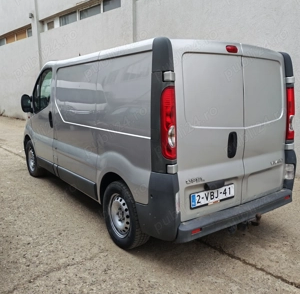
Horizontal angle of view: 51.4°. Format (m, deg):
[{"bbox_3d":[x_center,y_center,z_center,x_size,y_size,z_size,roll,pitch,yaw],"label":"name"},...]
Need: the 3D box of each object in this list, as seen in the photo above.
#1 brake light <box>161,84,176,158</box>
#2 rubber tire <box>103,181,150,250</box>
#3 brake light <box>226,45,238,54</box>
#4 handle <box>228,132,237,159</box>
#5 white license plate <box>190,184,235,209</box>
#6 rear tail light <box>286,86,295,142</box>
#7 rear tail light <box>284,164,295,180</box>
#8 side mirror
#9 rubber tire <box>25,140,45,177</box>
[{"bbox_3d":[0.142,-0.173,2.414,0.130,0.570,0.100,-8,13,-35],"label":"brake light"},{"bbox_3d":[-0.227,0.668,3.158,0.210,0.660,0.665,-8,13,-35],"label":"rubber tire"},{"bbox_3d":[0.723,-0.856,2.734,0.145,0.058,0.040,-8,13,-35],"label":"brake light"},{"bbox_3d":[0.748,-0.011,2.809,0.100,0.235,0.045,-8,13,-35],"label":"handle"},{"bbox_3d":[0.552,0.420,2.694,0.530,0.120,0.020,-8,13,-35],"label":"white license plate"},{"bbox_3d":[1.500,-0.357,3.370,0.130,0.570,0.100,-8,13,-35],"label":"rear tail light"},{"bbox_3d":[1.528,0.272,3.415,0.125,0.175,0.080,-8,13,-35],"label":"rear tail light"},{"bbox_3d":[-1.974,-0.689,4.980,0.185,0.285,0.155,-8,13,-35],"label":"side mirror"},{"bbox_3d":[-2.032,0.225,5.636,0.210,0.660,0.665,-8,13,-35],"label":"rubber tire"}]

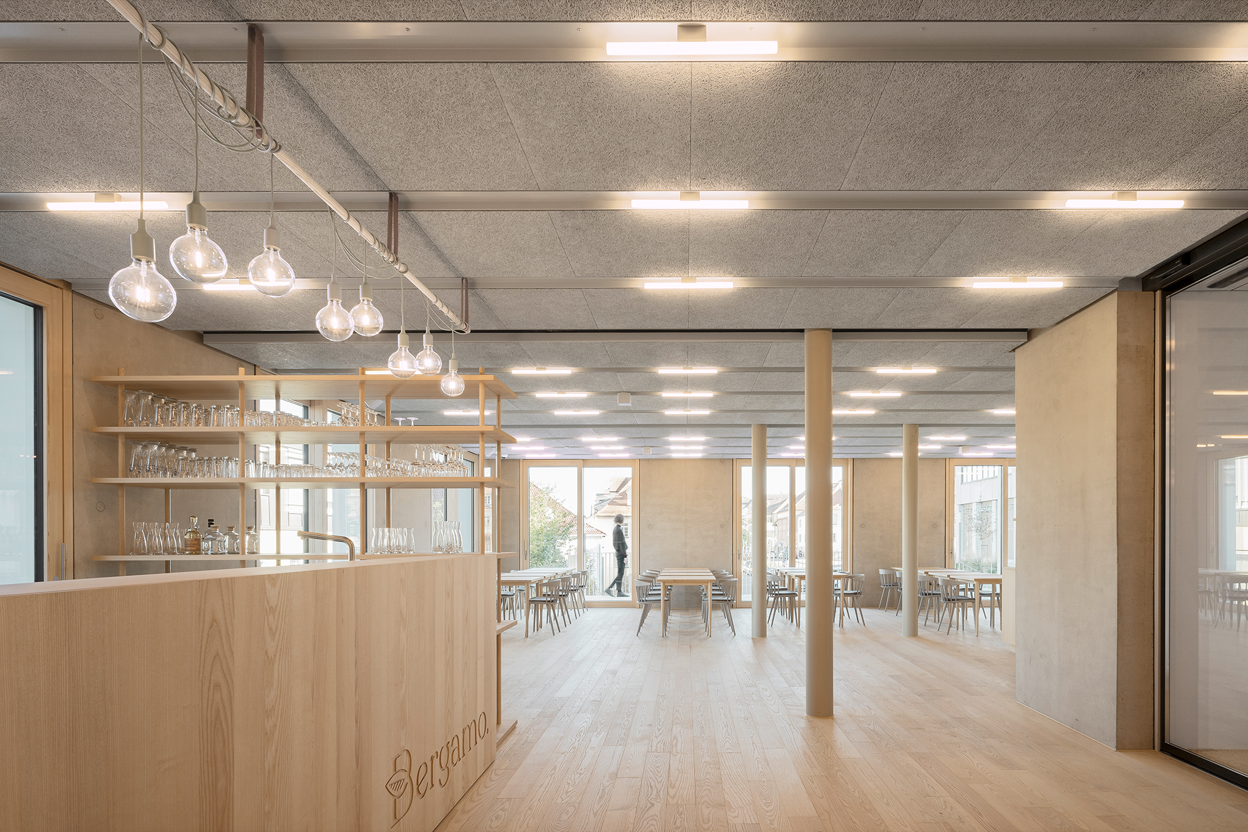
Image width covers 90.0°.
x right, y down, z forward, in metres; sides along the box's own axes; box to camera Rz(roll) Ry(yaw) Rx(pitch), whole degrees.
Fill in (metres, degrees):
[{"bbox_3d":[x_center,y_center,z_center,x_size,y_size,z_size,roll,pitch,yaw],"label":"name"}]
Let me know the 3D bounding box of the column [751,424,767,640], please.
[{"bbox_3d":[1.738,1.450,8.030,0.194,2.720,0.194,0,0,0],"label":"column"}]

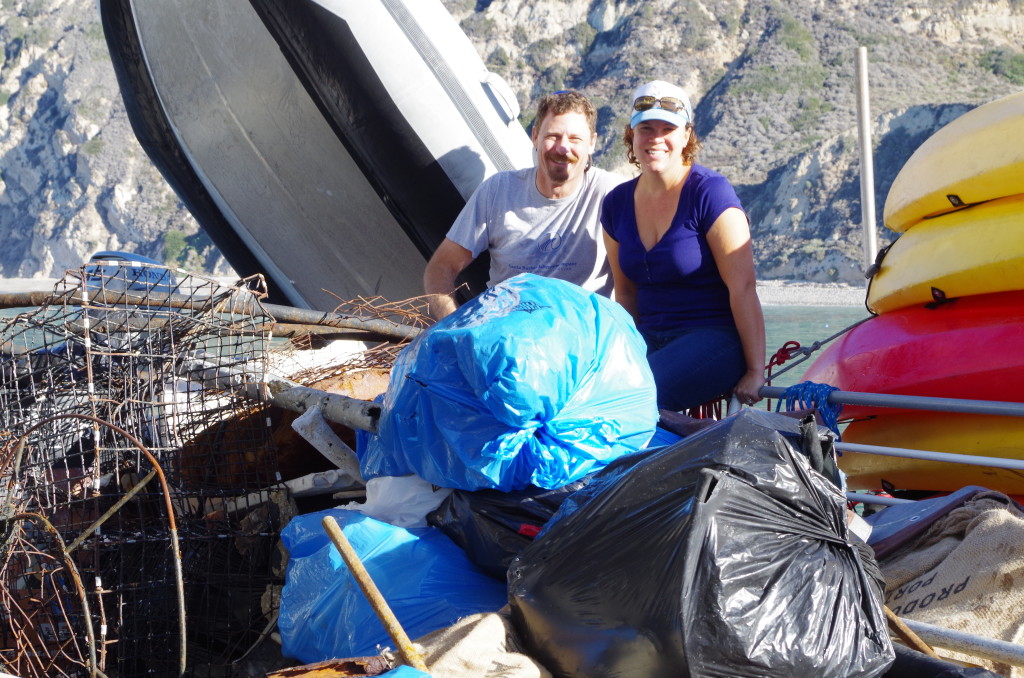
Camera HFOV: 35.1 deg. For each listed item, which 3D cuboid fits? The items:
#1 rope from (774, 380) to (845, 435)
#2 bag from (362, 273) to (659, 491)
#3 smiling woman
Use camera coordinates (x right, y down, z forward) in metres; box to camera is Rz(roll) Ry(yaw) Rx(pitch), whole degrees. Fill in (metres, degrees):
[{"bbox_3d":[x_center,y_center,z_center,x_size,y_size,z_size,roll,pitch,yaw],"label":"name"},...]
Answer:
[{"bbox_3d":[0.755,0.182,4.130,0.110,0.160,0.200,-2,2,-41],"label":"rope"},{"bbox_3d":[0.000,0.095,3.650,0.660,0.500,0.580,0,2,-6],"label":"bag"},{"bbox_3d":[0.370,-0.070,4.230,0.530,1.250,0.660,1,2,27],"label":"smiling woman"}]

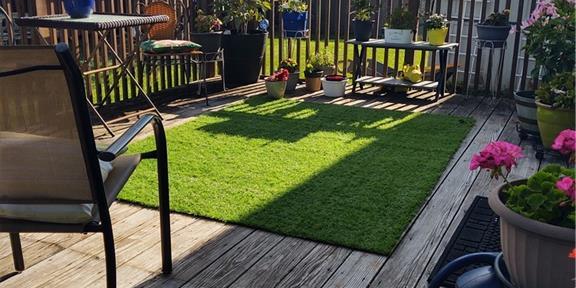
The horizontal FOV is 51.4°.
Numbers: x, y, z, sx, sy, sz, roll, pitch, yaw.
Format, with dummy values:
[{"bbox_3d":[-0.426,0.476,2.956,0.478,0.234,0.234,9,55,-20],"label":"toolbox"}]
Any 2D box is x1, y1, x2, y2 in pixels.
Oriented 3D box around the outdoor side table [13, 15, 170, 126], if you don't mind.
[{"bbox_3d":[-1.324,-0.512,4.208,0.740,0.740,0.740,8,17,24],"label":"outdoor side table"}]

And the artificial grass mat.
[{"bbox_3d":[0.048,-0.002,3.751,1.880,0.030,2.490,8,17,24],"label":"artificial grass mat"}]

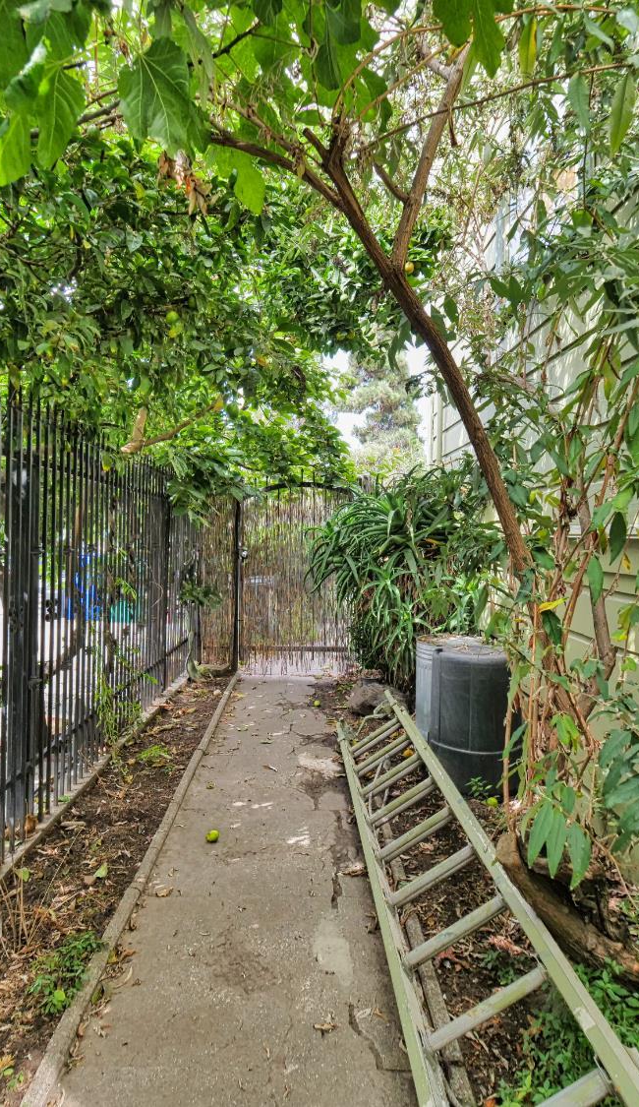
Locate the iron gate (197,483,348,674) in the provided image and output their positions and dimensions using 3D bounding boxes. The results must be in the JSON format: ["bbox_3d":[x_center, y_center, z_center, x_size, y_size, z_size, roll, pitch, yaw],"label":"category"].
[{"bbox_3d":[-0.470,0.285,6.250,1.680,1.950,0.100,2,2,-2],"label":"iron gate"}]

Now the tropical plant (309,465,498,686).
[{"bbox_3d":[0.720,0.230,5.150,1.550,1.900,1.350,2,2,-2],"label":"tropical plant"}]

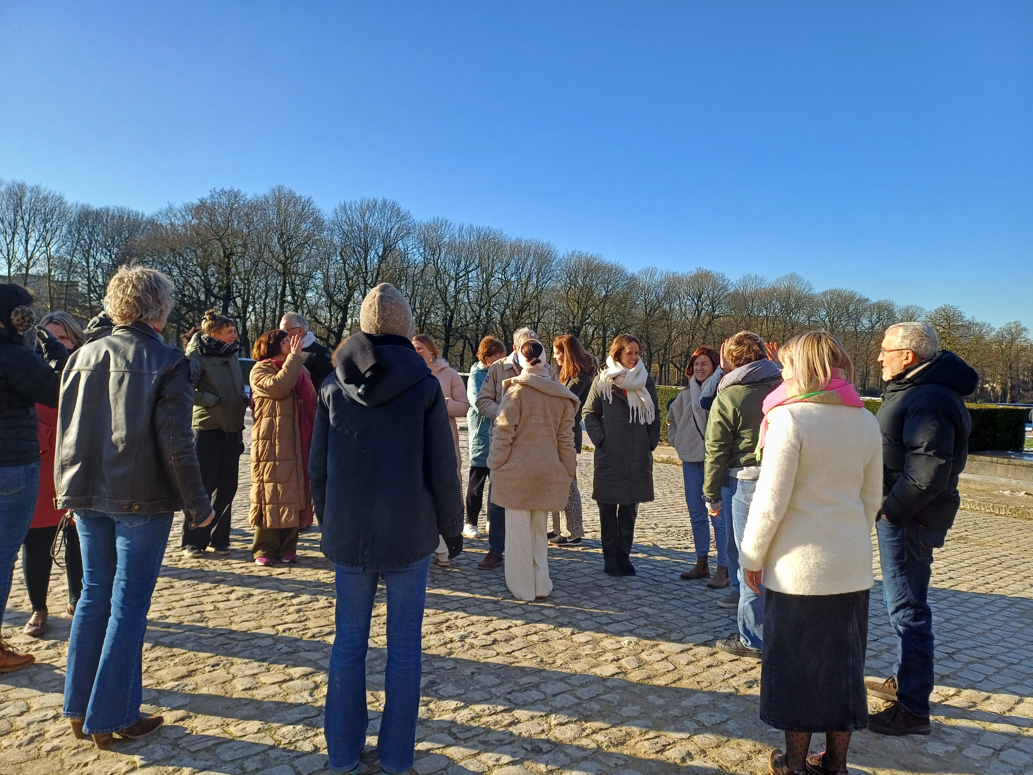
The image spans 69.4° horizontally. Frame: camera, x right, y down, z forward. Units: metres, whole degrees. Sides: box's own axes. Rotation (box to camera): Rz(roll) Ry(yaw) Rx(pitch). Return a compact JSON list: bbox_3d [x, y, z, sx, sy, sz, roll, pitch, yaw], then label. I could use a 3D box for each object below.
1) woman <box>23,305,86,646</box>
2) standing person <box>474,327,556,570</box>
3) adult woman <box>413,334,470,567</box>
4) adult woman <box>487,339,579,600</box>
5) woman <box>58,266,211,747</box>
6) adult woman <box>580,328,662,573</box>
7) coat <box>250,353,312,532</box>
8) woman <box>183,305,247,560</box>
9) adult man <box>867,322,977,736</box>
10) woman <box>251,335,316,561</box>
[{"bbox_3d":[-2.382,0.440,3.860,0.480,1.660,0.370,2,2,-3],"label":"woman"},{"bbox_3d":[0.032,0.436,5.380,0.580,1.740,0.400,2,2,5],"label":"standing person"},{"bbox_3d":[-0.612,0.454,5.360,0.520,1.660,0.420,3,2,28],"label":"adult woman"},{"bbox_3d":[0.105,0.518,4.730,0.580,1.640,0.380,2,2,2],"label":"adult woman"},{"bbox_3d":[-1.478,0.434,2.850,0.550,1.770,0.430,3,2,30],"label":"woman"},{"bbox_3d":[0.752,0.480,5.330,0.560,1.710,0.370,1,2,-12],"label":"adult woman"},{"bbox_3d":[-1.647,0.382,5.240,0.450,1.220,0.520,3,2,38],"label":"coat"},{"bbox_3d":[-2.166,0.330,5.360,0.380,1.740,0.500,3,2,33],"label":"woman"},{"bbox_3d":[1.749,0.584,3.230,0.450,1.730,0.560,2,2,17],"label":"adult man"},{"bbox_3d":[-1.652,0.418,5.240,0.470,1.640,0.520,3,2,38],"label":"woman"}]

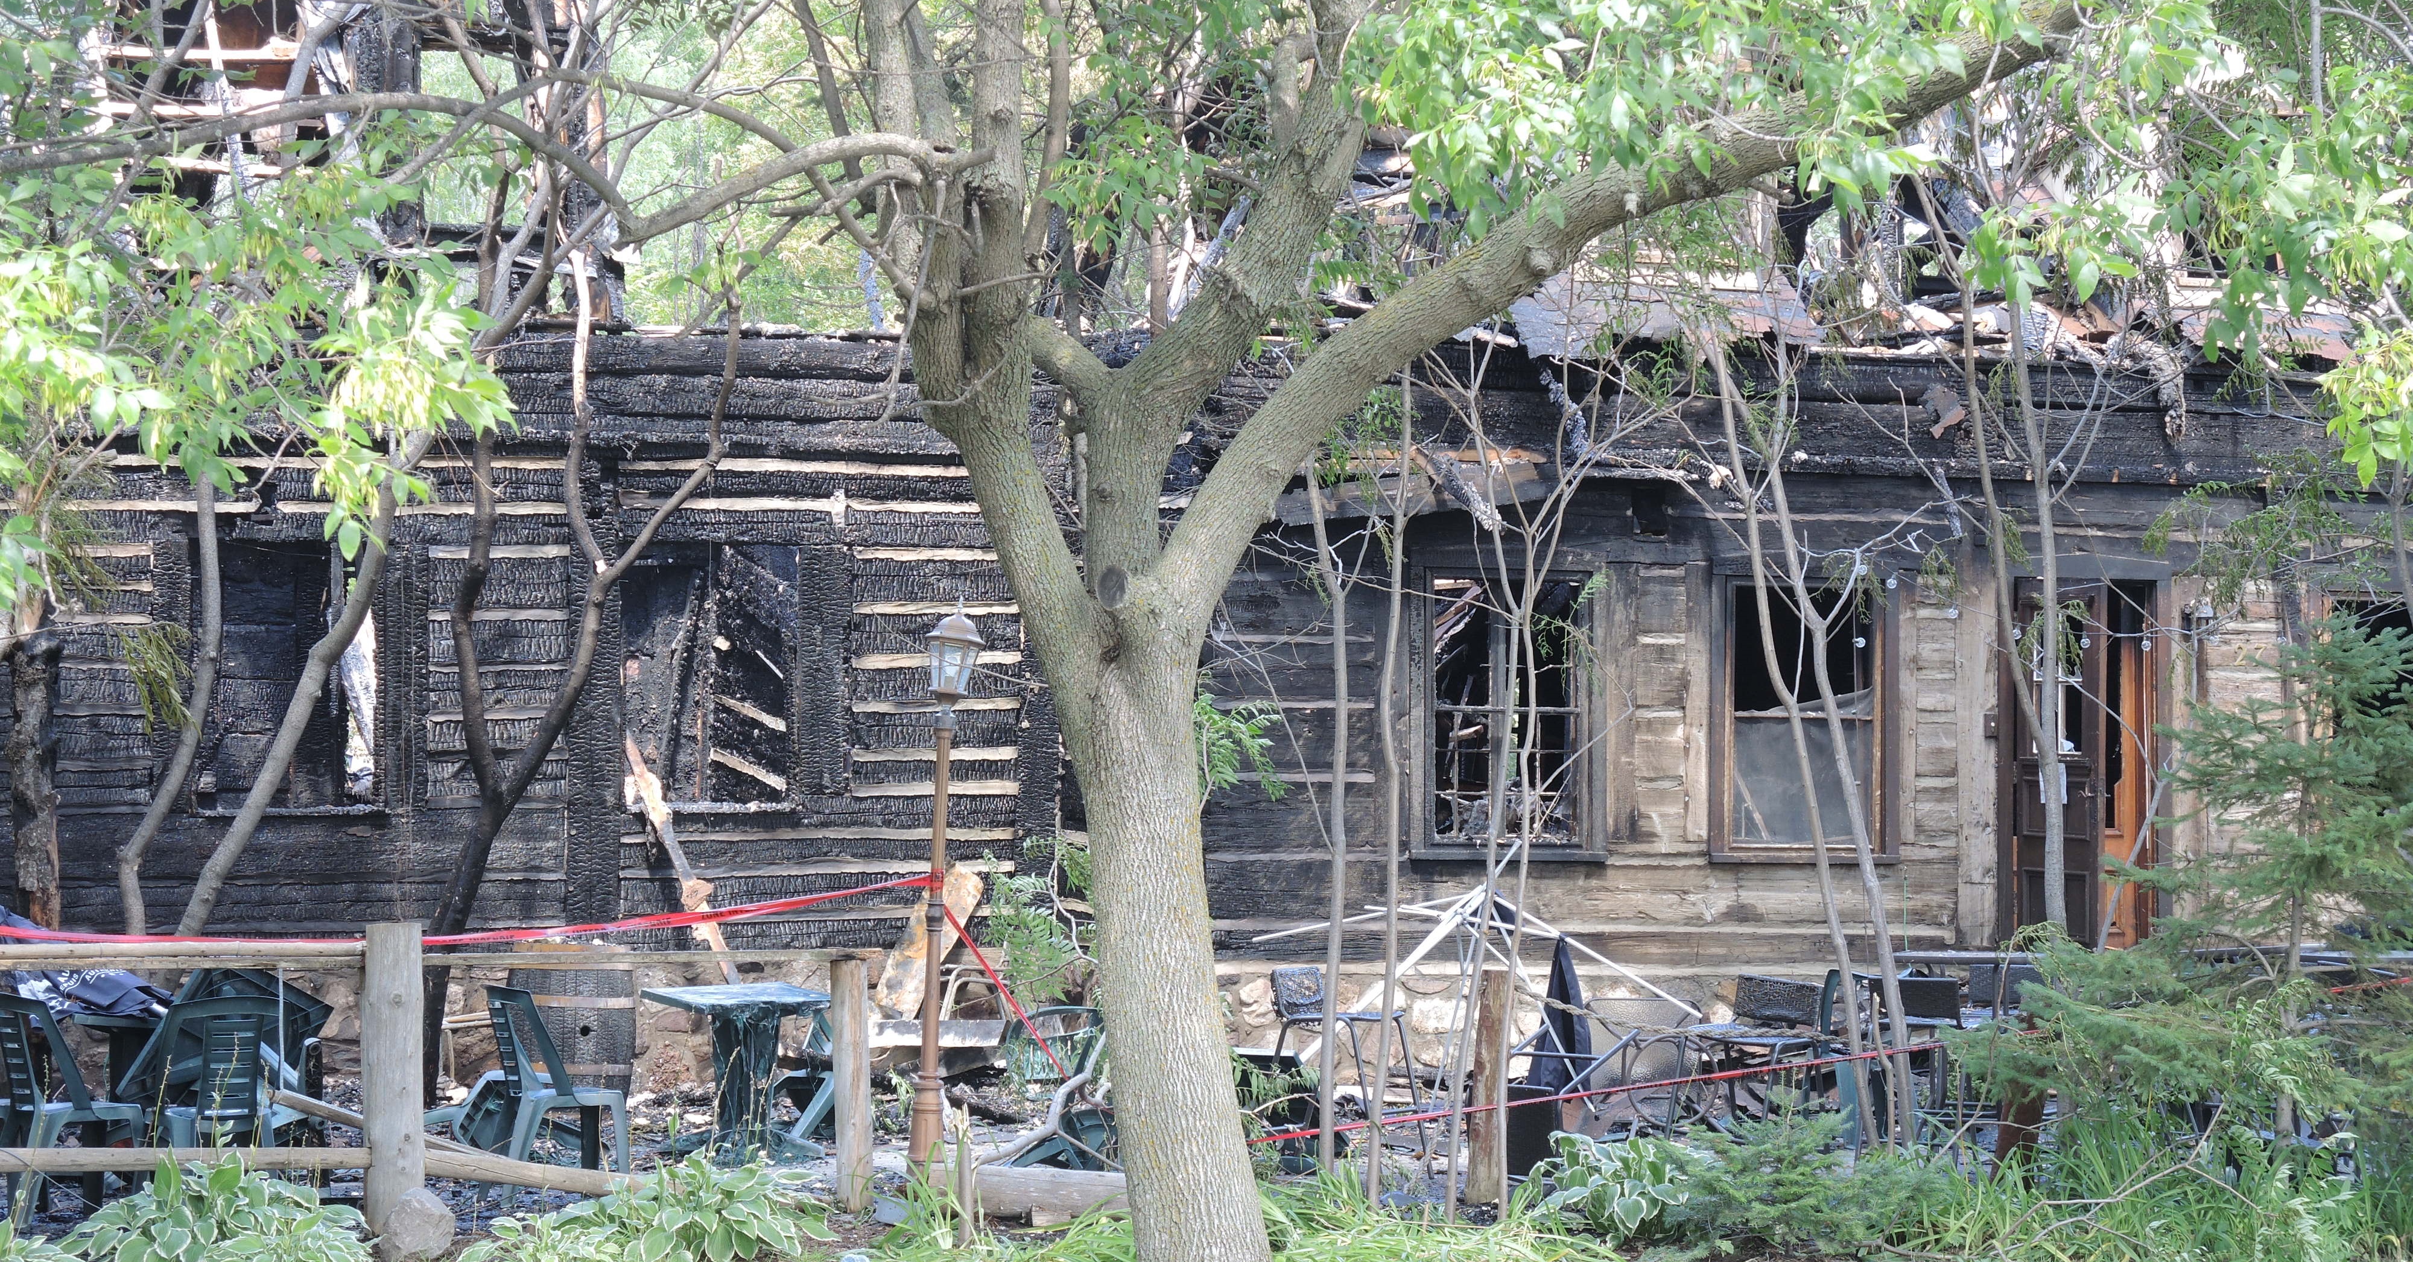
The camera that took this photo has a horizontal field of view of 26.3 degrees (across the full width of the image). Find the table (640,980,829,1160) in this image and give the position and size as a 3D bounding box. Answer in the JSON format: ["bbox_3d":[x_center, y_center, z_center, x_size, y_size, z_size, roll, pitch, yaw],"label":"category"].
[{"bbox_3d":[-2.207,2.065,24.200,0.680,0.700,0.680,1,-3,-31],"label":"table"}]

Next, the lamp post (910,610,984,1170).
[{"bbox_3d":[-1.081,1.058,21.200,0.235,2.360,0.235,3,-2,0],"label":"lamp post"}]

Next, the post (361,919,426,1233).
[{"bbox_3d":[-2.914,1.606,18.500,0.215,1.140,0.215,0,-2,-9],"label":"post"}]

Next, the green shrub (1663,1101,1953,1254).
[{"bbox_3d":[2.316,2.088,19.800,1.020,0.570,0.950,0,-2,0],"label":"green shrub"}]

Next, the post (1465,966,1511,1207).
[{"bbox_3d":[1.165,1.893,21.400,0.150,1.000,0.150,3,-2,0],"label":"post"}]

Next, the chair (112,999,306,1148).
[{"bbox_3d":[-3.764,1.802,19.600,0.460,0.850,0.530,1,-3,-21],"label":"chair"}]

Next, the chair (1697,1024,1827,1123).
[{"bbox_3d":[2.378,1.920,22.400,0.460,0.880,0.500,-1,-3,25],"label":"chair"}]

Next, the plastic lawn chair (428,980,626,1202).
[{"bbox_3d":[-2.548,1.829,20.300,0.510,0.850,0.460,1,-3,-23],"label":"plastic lawn chair"}]

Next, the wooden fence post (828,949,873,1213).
[{"bbox_3d":[-1.467,1.872,21.300,0.150,1.060,0.150,-2,-2,0],"label":"wooden fence post"}]

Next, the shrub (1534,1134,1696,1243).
[{"bbox_3d":[1.598,2.174,20.200,0.600,0.410,0.580,0,-2,0],"label":"shrub"}]

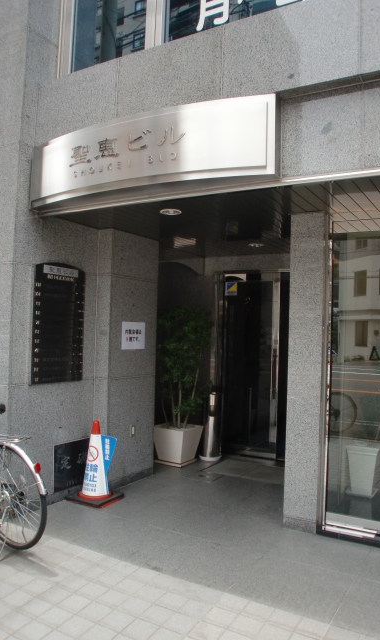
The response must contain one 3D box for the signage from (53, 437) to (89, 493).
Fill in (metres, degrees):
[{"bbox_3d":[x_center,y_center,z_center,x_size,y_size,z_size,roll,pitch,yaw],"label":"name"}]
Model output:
[{"bbox_3d":[-1.039,1.291,4.611,0.025,0.407,0.441,1,-2,31],"label":"signage"}]

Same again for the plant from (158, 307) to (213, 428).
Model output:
[{"bbox_3d":[-0.090,0.564,6.117,0.680,1.419,0.680,2,-2,0],"label":"plant"}]

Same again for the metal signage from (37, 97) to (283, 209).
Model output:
[{"bbox_3d":[-0.416,-1.169,3.754,2.183,0.503,0.319,1,-2,31],"label":"metal signage"}]

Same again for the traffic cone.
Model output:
[{"bbox_3d":[-0.830,1.247,4.628,0.385,0.698,0.376,1,-2,31],"label":"traffic cone"}]

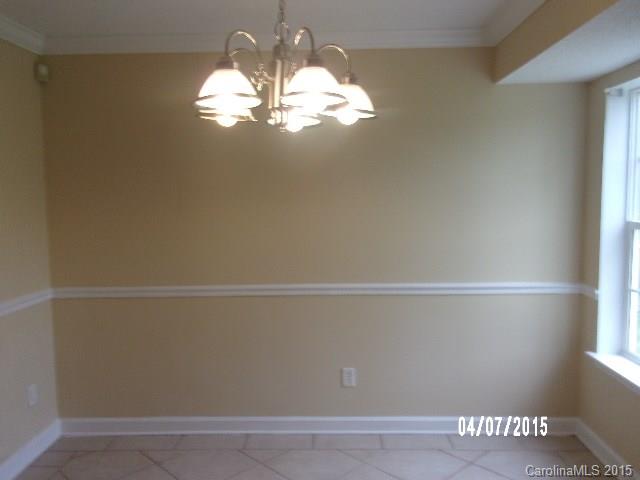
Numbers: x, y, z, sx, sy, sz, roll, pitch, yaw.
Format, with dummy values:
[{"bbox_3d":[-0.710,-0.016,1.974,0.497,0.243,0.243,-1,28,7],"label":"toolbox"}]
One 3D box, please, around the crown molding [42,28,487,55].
[{"bbox_3d":[-0.345,-1.179,3.069,2.700,0.086,0.086,-1,4,1],"label":"crown molding"}]

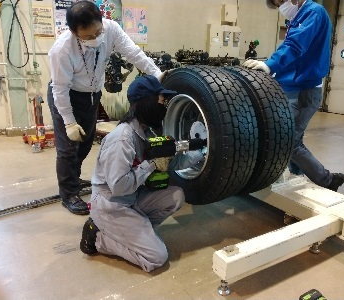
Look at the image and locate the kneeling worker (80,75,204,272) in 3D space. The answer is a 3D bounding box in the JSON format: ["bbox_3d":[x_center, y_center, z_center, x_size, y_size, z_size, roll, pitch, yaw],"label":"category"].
[{"bbox_3d":[-0.154,0.104,1.887,0.840,1.100,0.560,-2,15,-15],"label":"kneeling worker"}]

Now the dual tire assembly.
[{"bbox_3d":[0.325,-0.122,2.327,0.610,0.970,0.970,-8,17,-31],"label":"dual tire assembly"}]

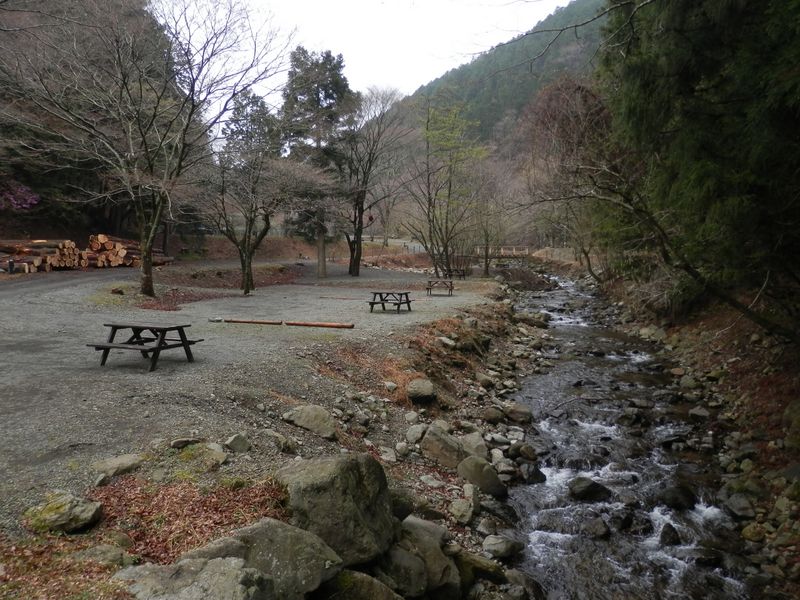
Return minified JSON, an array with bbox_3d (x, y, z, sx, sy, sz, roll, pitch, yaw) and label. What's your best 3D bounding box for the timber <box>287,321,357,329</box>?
[{"bbox_3d":[-2.341,0.730,16.800,2.120,0.140,0.140,1,3,16],"label":"timber"}]

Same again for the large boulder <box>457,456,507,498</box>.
[{"bbox_3d":[1.044,2.273,7.400,0.580,0.430,0.500,1,3,10],"label":"large boulder"}]

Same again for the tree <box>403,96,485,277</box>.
[{"bbox_3d":[3.313,-8.567,44.000,6.200,13.700,6.000,1,3,0],"label":"tree"}]

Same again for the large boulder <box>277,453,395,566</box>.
[{"bbox_3d":[-0.553,1.795,4.950,0.900,0.740,0.780,1,3,10],"label":"large boulder"}]

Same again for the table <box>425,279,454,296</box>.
[{"bbox_3d":[2.162,-0.595,30.900,1.374,0.735,1.471,1,3,9],"label":"table"}]

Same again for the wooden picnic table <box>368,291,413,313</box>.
[{"bbox_3d":[-0.340,0.087,21.850,1.330,0.730,1.500,2,3,24],"label":"wooden picnic table"}]

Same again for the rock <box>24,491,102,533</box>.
[{"bbox_3d":[-2.533,1.592,4.350,0.520,0.200,0.400,0,3,-6],"label":"rock"}]

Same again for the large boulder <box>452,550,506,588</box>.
[{"bbox_3d":[0.757,2.556,5.500,0.480,0.280,0.380,1,3,10],"label":"large boulder"}]

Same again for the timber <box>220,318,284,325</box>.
[{"bbox_3d":[-4.812,0.652,18.078,2.545,0.130,0.140,2,4,19],"label":"timber"}]

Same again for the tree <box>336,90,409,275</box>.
[{"bbox_3d":[-1.920,-8.771,43.500,5.600,13.900,5.400,0,3,0],"label":"tree"}]

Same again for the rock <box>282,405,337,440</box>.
[{"bbox_3d":[-1.073,1.452,6.850,0.570,0.280,0.450,2,4,14],"label":"rock"}]

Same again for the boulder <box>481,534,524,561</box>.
[{"bbox_3d":[1.075,2.570,6.000,0.420,0.220,0.330,1,3,10],"label":"boulder"}]

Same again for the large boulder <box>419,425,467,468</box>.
[{"bbox_3d":[0.632,2.130,8.400,0.620,0.470,0.550,2,4,17],"label":"large boulder"}]

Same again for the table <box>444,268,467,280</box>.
[{"bbox_3d":[4.168,-1.846,43.000,1.330,0.730,1.500,2,3,22],"label":"table"}]

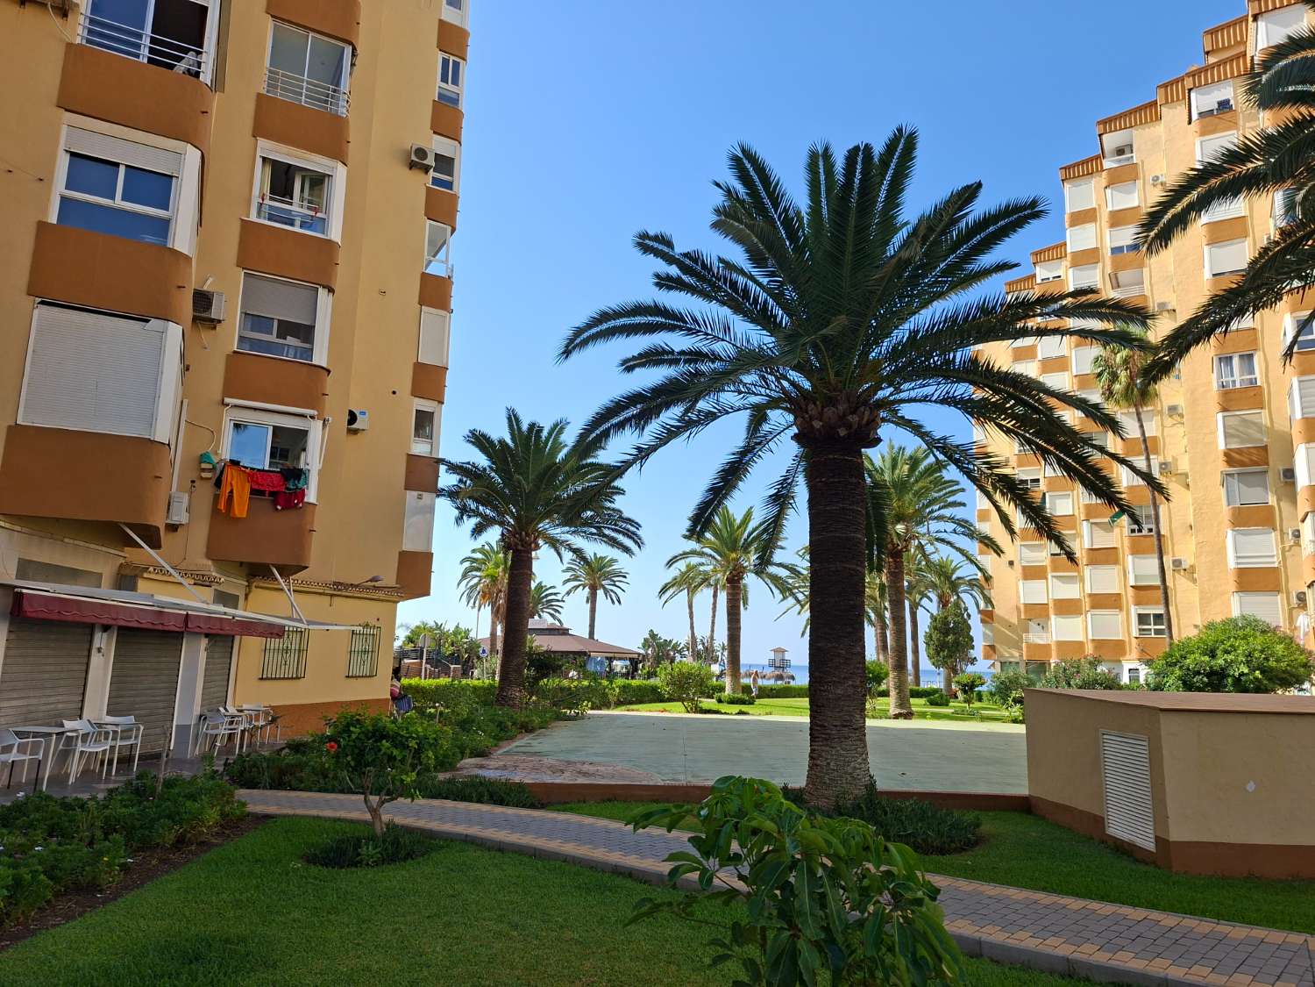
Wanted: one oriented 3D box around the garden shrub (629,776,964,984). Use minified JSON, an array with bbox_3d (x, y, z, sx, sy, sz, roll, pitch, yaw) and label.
[{"bbox_3d":[0.544,1.823,3.571,1.300,1.200,1.200,2,-11,0],"label":"garden shrub"}]

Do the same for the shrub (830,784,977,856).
[{"bbox_3d":[2.694,3.419,9.487,1.640,0.480,1.550,2,-11,0],"label":"shrub"}]

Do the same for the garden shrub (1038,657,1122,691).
[{"bbox_3d":[21.172,9.665,43.967,4.200,2.850,3.600,2,-11,0],"label":"garden shrub"}]

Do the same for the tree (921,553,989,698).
[{"bbox_3d":[24.908,11.045,73.230,6.000,11.400,6.000,2,-11,0],"label":"tree"}]

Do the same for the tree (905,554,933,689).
[{"bbox_3d":[20.996,10.493,72.148,4.411,12.164,4.411,2,-11,0],"label":"tree"}]

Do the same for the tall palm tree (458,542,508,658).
[{"bbox_3d":[-14.872,10.393,76.410,6.000,11.800,6.000,2,-11,0],"label":"tall palm tree"}]

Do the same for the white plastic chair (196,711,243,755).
[{"bbox_3d":[-7.326,3.962,14.615,0.550,0.790,0.580,-2,-12,19],"label":"white plastic chair"}]

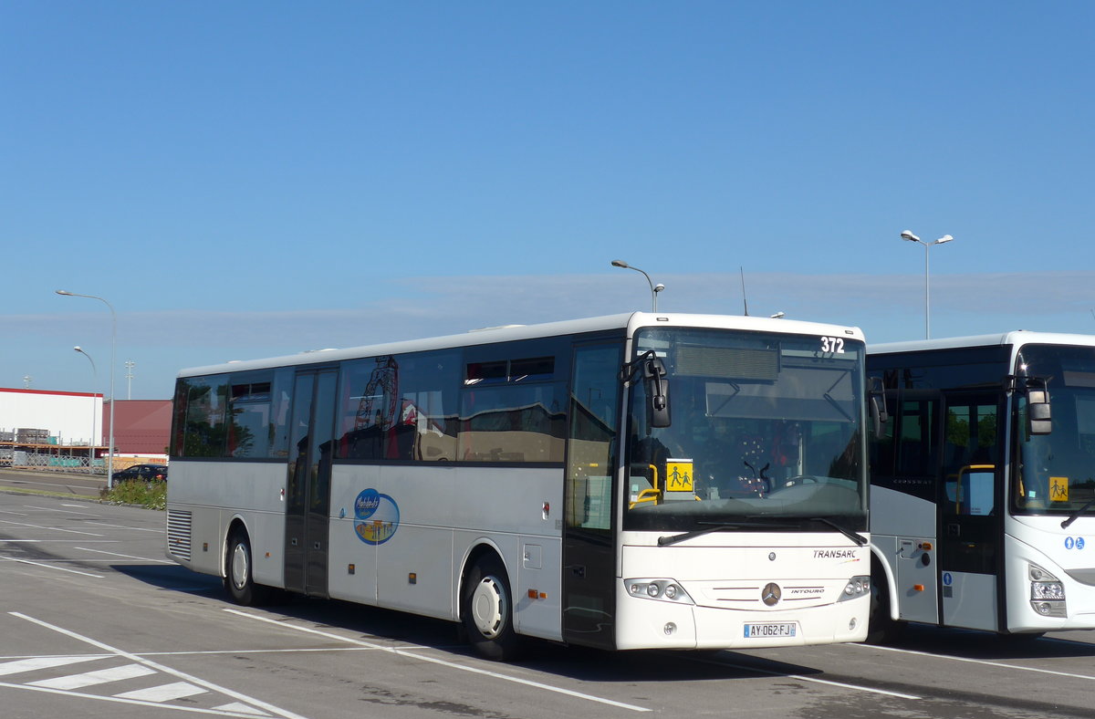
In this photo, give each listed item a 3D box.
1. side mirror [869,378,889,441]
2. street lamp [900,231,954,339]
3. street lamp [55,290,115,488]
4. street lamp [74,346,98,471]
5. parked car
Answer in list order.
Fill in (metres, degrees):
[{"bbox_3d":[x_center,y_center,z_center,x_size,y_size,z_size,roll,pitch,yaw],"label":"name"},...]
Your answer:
[{"bbox_3d":[2.866,0.415,16.150,0.200,0.530,0.230,-2,-4,42],"label":"side mirror"},{"bbox_3d":[11.515,0.655,56.739,1.860,9.156,0.350,3,-4,-28],"label":"street lamp"},{"bbox_3d":[-20.896,1.540,84.310,2.550,9.416,0.320,2,-3,-21],"label":"street lamp"},{"bbox_3d":[-34.546,3.804,139.448,1.520,9.800,0.350,2,-4,-24],"label":"street lamp"},{"bbox_3d":[-24.341,7.080,112.000,4.250,1.470,1.780,-1,-4,25],"label":"parked car"}]

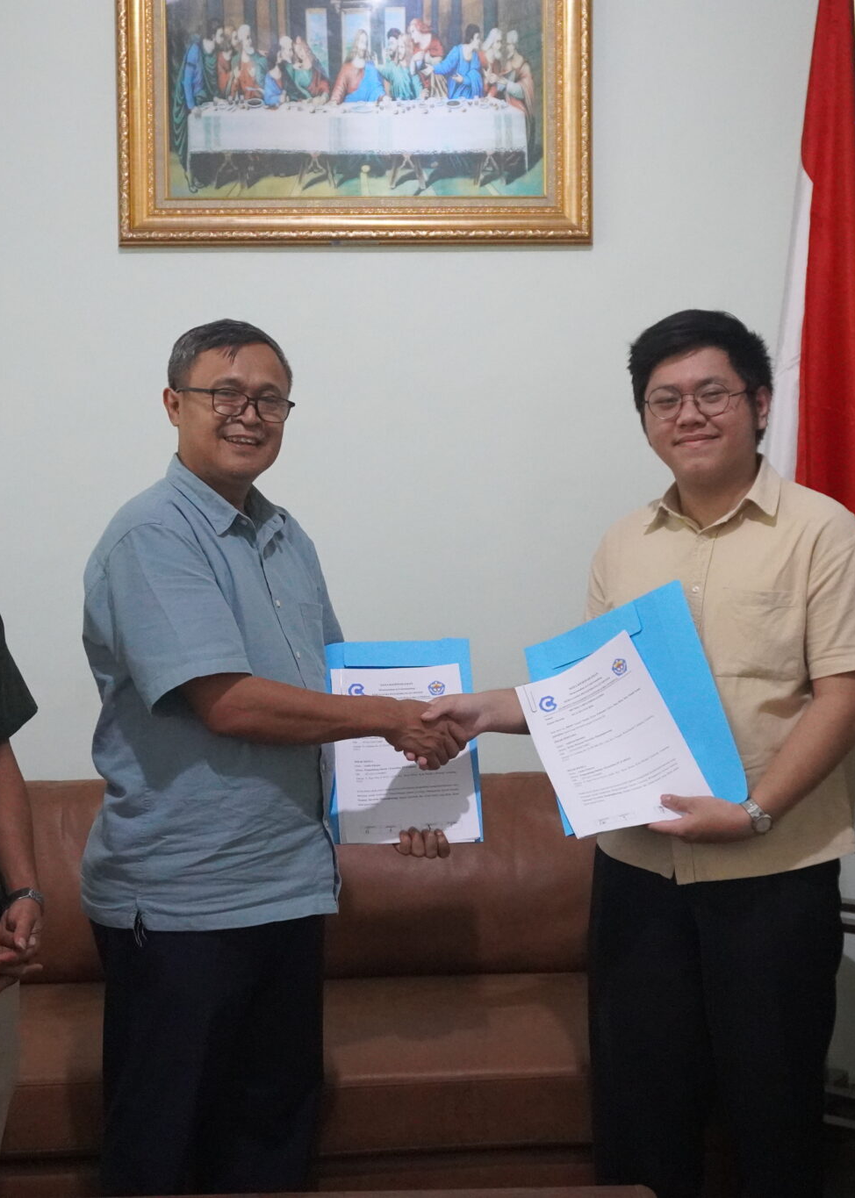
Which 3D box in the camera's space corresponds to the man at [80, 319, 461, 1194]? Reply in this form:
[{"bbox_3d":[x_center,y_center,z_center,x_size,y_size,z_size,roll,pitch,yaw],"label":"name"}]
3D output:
[{"bbox_3d":[-0.220,0.415,2.300,0.540,1.660,0.470,-1,1,30],"label":"man"}]

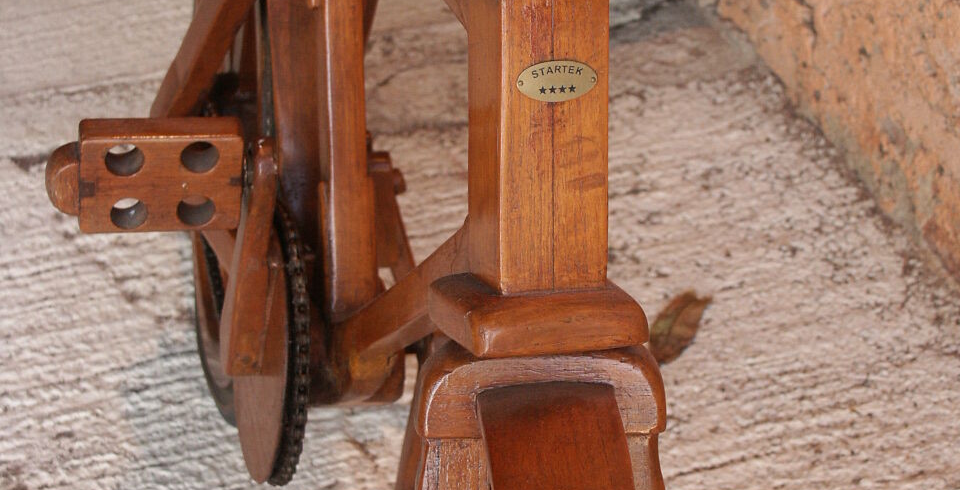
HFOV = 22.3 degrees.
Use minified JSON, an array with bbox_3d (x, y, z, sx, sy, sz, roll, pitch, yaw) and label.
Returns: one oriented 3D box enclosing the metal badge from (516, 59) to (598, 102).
[{"bbox_3d":[0.037,-0.079,1.165,0.041,0.020,0.002,-3,9,-16],"label":"metal badge"}]

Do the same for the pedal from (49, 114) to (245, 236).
[{"bbox_3d":[-0.206,-0.042,1.493,0.118,0.069,0.023,-1,37,-12],"label":"pedal"}]

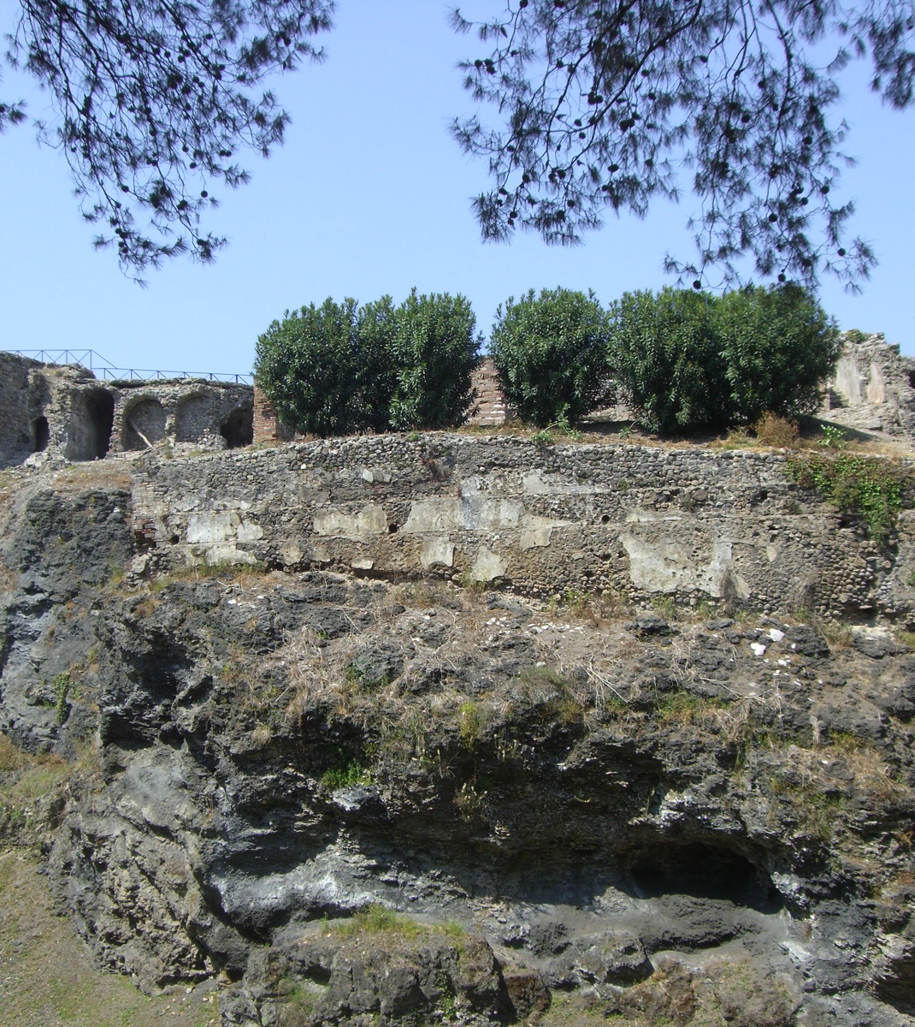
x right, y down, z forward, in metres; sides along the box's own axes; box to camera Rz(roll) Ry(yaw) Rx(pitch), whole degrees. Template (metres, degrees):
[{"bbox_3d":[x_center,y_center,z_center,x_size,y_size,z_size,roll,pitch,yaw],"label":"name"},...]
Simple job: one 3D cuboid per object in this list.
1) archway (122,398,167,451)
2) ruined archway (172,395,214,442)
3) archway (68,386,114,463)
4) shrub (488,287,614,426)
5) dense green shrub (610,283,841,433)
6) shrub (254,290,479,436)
[{"bbox_3d":[-8.928,-2.530,43.600,1.584,1.546,0.500,-5,-10,25],"label":"archway"},{"bbox_3d":[-7.385,-2.670,42.900,1.387,1.398,0.500,-5,-10,25],"label":"ruined archway"},{"bbox_3d":[-10.443,-2.497,44.400,1.709,2.169,1.200,-5,-10,25],"label":"archway"},{"bbox_3d":[2.480,-4.184,40.000,3.231,3.810,3.000,0,-9,-3],"label":"shrub"},{"bbox_3d":[7.334,-4.262,41.000,6.456,4.205,3.300,0,-9,-6],"label":"dense green shrub"},{"bbox_3d":[-2.438,-4.031,40.300,6.052,4.042,3.200,-1,-9,0],"label":"shrub"}]

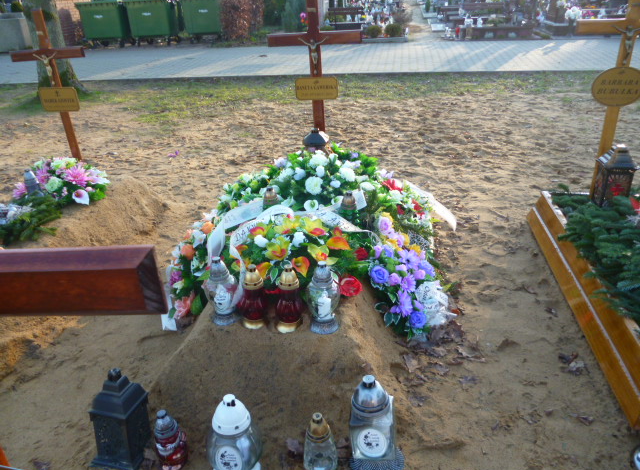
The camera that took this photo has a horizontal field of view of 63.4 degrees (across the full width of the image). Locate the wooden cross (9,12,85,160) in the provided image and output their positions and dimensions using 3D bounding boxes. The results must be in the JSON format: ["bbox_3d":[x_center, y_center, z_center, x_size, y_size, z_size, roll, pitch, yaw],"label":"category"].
[{"bbox_3d":[-2.098,-1.181,4.165,0.575,1.210,0.090,-5,25,-2],"label":"wooden cross"}]

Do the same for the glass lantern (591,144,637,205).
[{"bbox_3d":[1.648,-0.333,2.857,0.175,0.330,0.175,-4,26,-3],"label":"glass lantern"}]

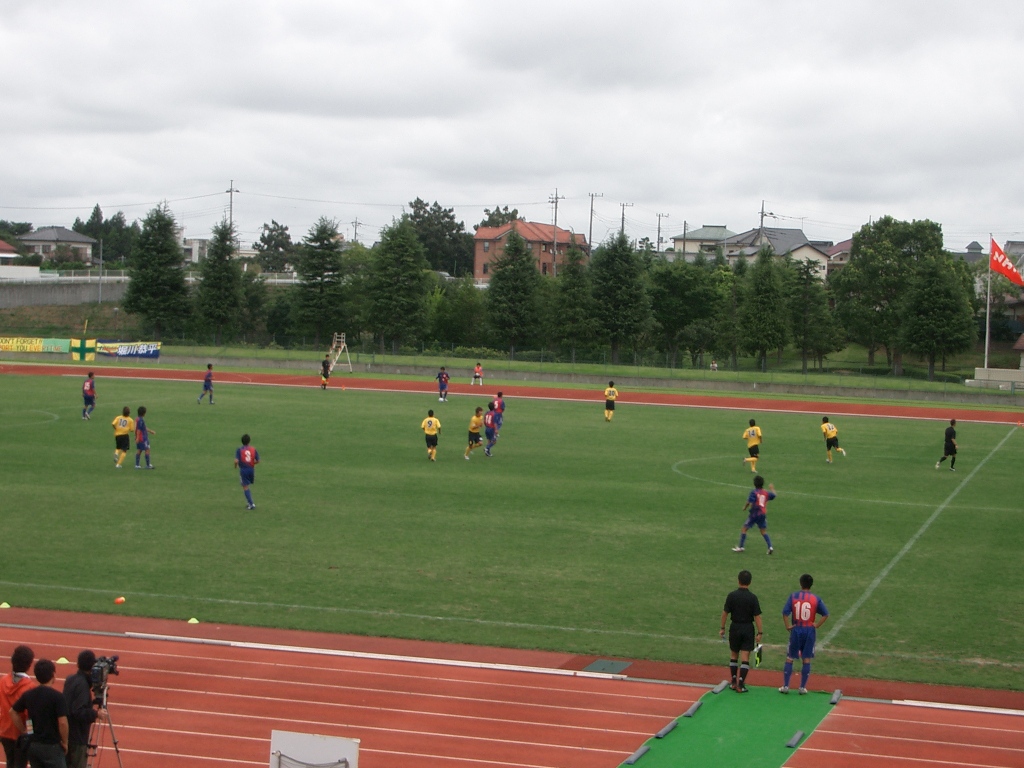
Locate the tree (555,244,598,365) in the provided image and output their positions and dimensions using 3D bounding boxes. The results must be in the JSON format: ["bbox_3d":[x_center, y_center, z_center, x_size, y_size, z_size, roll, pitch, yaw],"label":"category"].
[{"bbox_3d":[3.978,-5.011,135.000,3.100,7.330,3.100,2,2,0],"label":"tree"}]

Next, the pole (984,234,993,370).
[{"bbox_3d":[27.405,-4.691,126.000,0.150,7.828,0.150,2,3,0],"label":"pole"}]

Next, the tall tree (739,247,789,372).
[{"bbox_3d":[15.166,-4.492,132.000,3.200,7.500,3.200,3,3,15],"label":"tall tree"}]

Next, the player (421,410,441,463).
[{"bbox_3d":[-2.515,1.603,67.800,0.580,1.600,0.500,2,2,-1],"label":"player"}]

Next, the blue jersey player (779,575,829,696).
[{"bbox_3d":[4.166,3.554,31.122,0.660,1.690,0.420,2,3,6],"label":"blue jersey player"}]

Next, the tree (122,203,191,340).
[{"bbox_3d":[-23.840,-7.521,147.000,4.600,9.334,4.600,2,3,-9],"label":"tree"}]

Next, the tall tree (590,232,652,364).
[{"bbox_3d":[6.672,-5.234,134.000,3.900,7.980,3.900,3,3,15],"label":"tall tree"}]

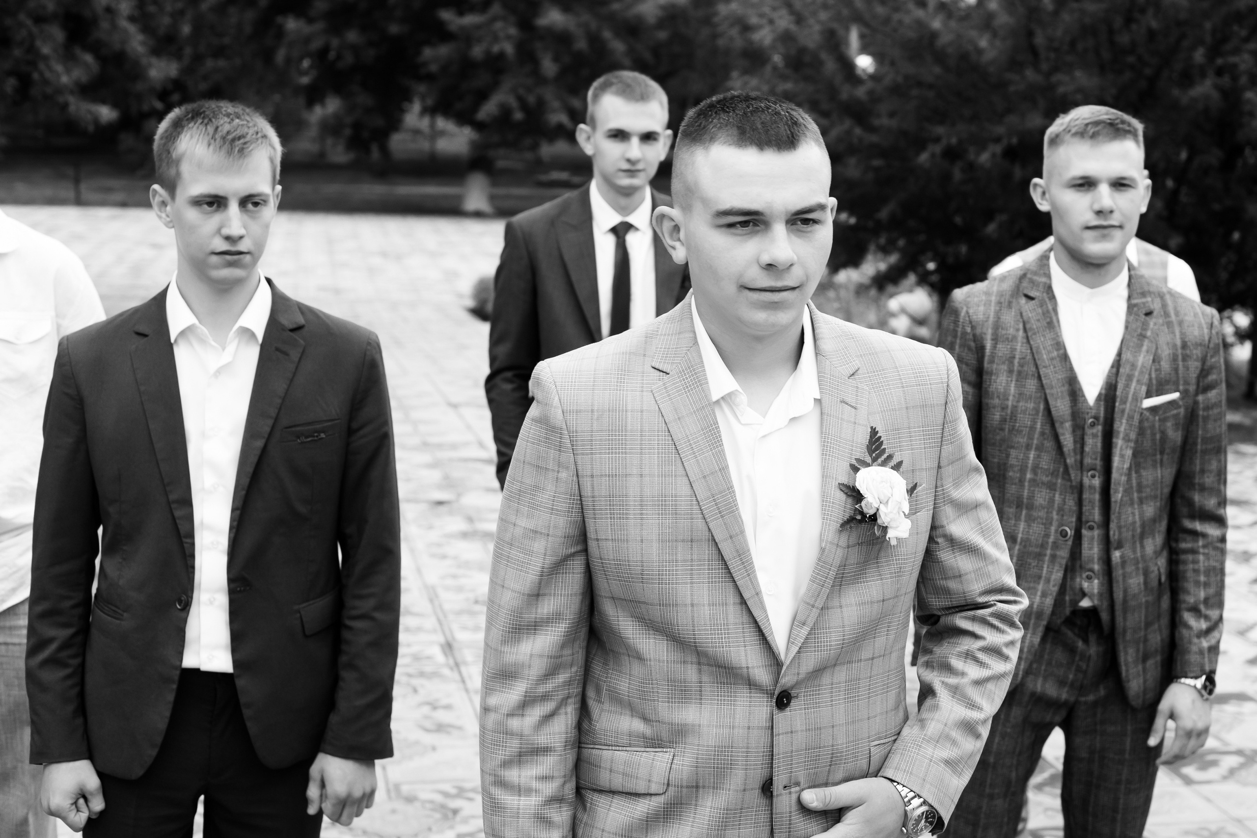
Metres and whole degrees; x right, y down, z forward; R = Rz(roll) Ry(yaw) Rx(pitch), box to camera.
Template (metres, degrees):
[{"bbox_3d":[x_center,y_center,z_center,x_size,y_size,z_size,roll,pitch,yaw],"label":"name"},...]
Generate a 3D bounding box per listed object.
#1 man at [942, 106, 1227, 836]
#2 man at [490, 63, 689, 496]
[{"bbox_3d":[0.730,0.381,2.885,0.530,1.785,0.330,2,9,13],"label":"man"},{"bbox_3d":[0.000,0.257,3.463,0.550,1.850,0.330,0,9,2],"label":"man"}]

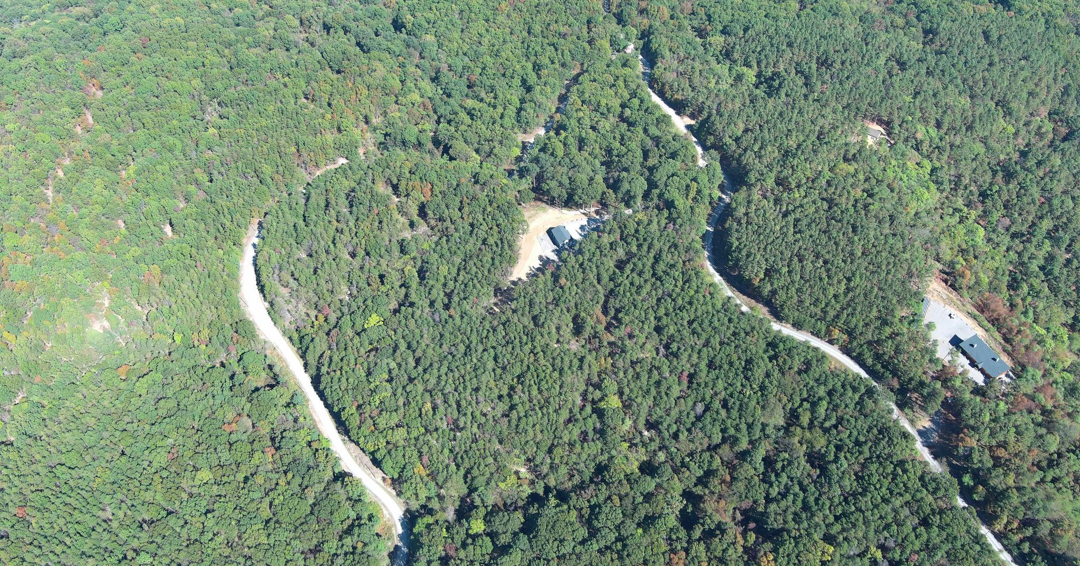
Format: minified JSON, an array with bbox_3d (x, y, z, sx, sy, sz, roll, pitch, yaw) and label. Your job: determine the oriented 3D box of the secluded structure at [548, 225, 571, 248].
[{"bbox_3d":[10.430,-22.032,412.868,6.800,5.000,9.300,-17,51,-15],"label":"secluded structure"}]

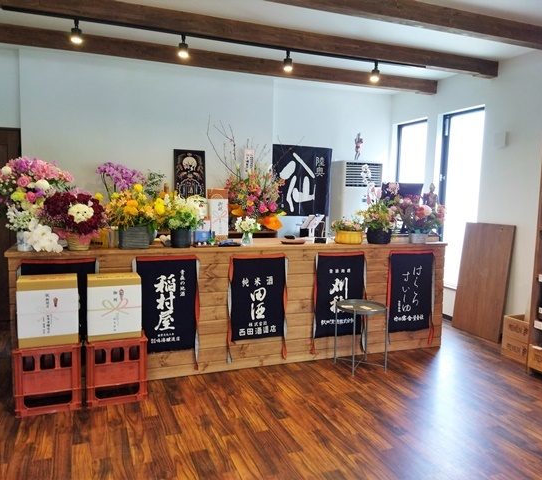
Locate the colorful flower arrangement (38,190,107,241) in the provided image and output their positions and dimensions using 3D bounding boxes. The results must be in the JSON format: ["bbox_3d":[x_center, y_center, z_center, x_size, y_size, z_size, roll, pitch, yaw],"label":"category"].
[{"bbox_3d":[-1.452,-0.179,3.651,0.481,0.355,0.400,-1,5,-22],"label":"colorful flower arrangement"}]

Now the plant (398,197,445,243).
[{"bbox_3d":[1.461,-0.199,4.845,0.430,0.430,0.350,-1,6,-23],"label":"plant"}]

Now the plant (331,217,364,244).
[{"bbox_3d":[0.691,-0.087,4.567,0.290,0.250,0.240,-1,6,-23],"label":"plant"}]

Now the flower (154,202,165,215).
[{"bbox_3d":[-0.871,-0.246,3.900,0.095,0.095,0.090,-1,5,-22],"label":"flower"}]

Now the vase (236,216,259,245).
[{"bbox_3d":[-0.190,-0.071,4.063,0.195,0.241,0.170,-1,6,-22],"label":"vase"}]

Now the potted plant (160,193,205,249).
[{"bbox_3d":[-0.683,-0.158,3.888,0.337,0.422,0.300,-1,6,-22],"label":"potted plant"}]

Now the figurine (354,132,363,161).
[{"bbox_3d":[1.202,-1.280,6.817,0.130,0.385,0.120,-1,7,-27],"label":"figurine"}]

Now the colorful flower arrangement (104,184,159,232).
[{"bbox_3d":[-1.071,-0.242,3.831,0.404,0.357,0.360,-1,5,-22],"label":"colorful flower arrangement"}]

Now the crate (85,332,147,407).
[{"bbox_3d":[-1.063,0.872,3.436,0.383,0.420,0.265,-1,6,-22],"label":"crate"}]

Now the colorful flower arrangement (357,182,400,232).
[{"bbox_3d":[1.007,-0.304,4.675,0.360,0.460,0.320,-1,6,-23],"label":"colorful flower arrangement"}]

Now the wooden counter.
[{"bbox_3d":[-0.182,0.509,4.327,3.670,0.960,0.700,-1,6,-23],"label":"wooden counter"}]

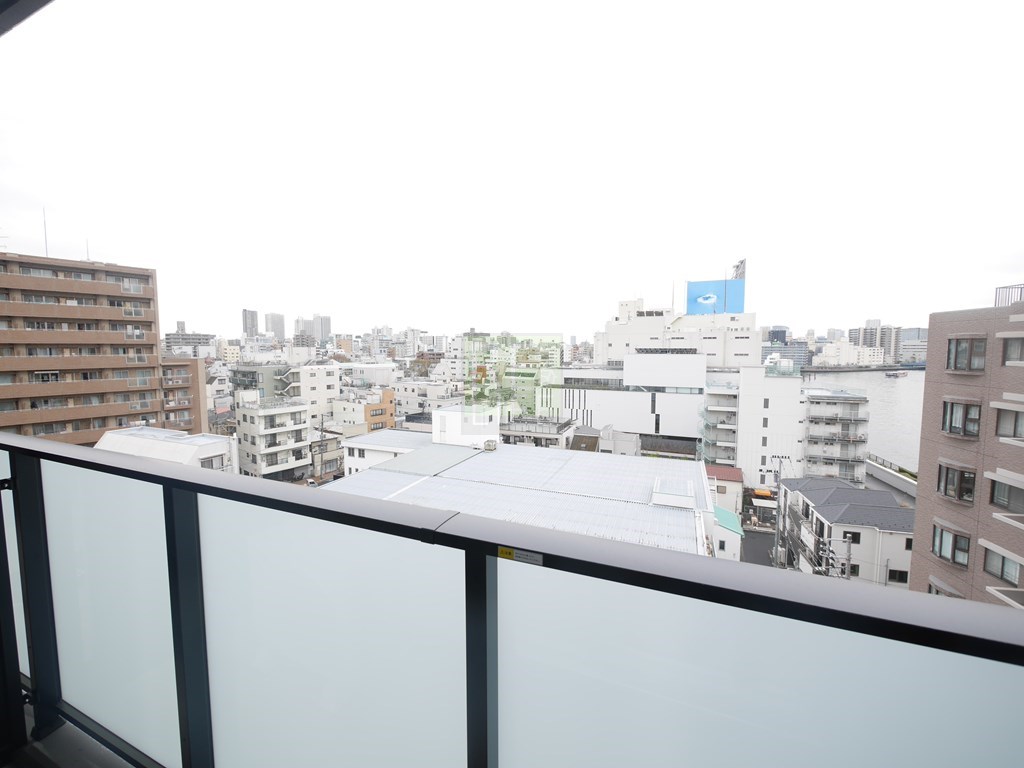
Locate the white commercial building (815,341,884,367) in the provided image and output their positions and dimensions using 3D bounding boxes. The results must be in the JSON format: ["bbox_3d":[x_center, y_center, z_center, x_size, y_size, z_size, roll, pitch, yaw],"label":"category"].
[{"bbox_3d":[338.000,-29.050,415.000,75.000,28.000,24.000,-2,6,-24],"label":"white commercial building"}]

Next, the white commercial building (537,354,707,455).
[{"bbox_3d":[23.900,3.220,91.000,33.500,20.600,19.000,2,5,23],"label":"white commercial building"}]

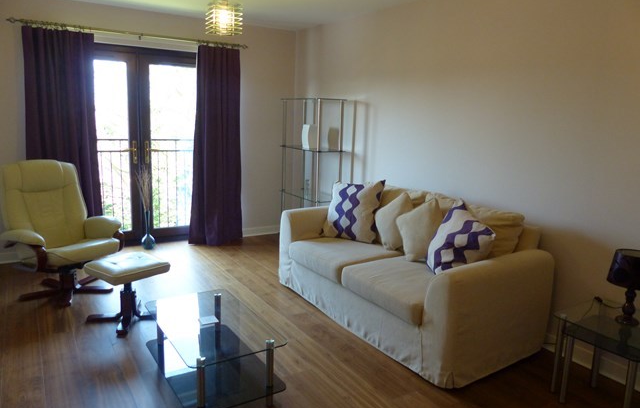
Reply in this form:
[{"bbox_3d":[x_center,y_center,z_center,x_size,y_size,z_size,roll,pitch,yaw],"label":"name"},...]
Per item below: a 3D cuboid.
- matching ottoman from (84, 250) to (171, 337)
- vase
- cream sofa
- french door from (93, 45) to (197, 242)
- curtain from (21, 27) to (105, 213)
[{"bbox_3d":[-1.330,0.620,3.233,0.387,0.425,0.401,8,12,30],"label":"matching ottoman"},{"bbox_3d":[-1.846,0.255,4.971,0.165,0.448,0.165,-5,13,-32],"label":"vase"},{"bbox_3d":[0.578,0.405,3.536,0.959,0.870,1.991,-5,13,-34],"label":"cream sofa"},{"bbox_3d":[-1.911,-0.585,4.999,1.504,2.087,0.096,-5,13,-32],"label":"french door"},{"bbox_3d":[-2.378,-0.503,4.330,0.597,2.131,0.133,-5,13,-32],"label":"curtain"}]

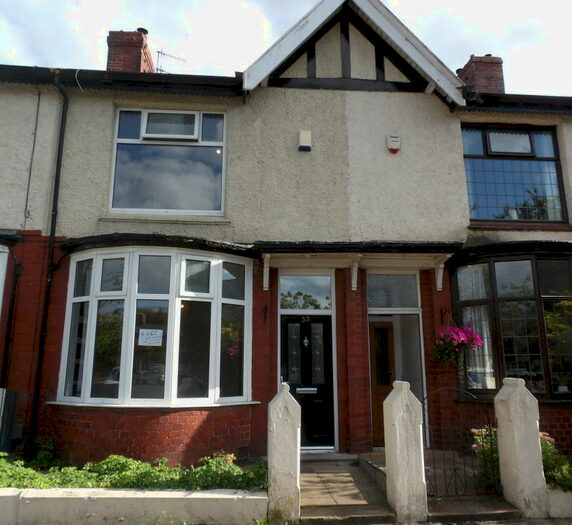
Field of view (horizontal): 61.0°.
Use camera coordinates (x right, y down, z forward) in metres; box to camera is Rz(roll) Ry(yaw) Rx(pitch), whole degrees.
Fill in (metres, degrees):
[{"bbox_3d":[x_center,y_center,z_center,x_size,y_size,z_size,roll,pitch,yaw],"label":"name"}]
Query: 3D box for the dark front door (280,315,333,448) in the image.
[{"bbox_3d":[0.318,1.776,7.353,0.797,1.934,0.072,1,-12,-4],"label":"dark front door"}]

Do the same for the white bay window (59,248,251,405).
[{"bbox_3d":[-1.757,0.874,6.618,2.630,2.020,0.740,1,-12,-6],"label":"white bay window"}]

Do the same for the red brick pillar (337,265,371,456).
[{"bbox_3d":[1.021,1.444,7.400,0.465,2.751,0.280,1,-12,-6],"label":"red brick pillar"}]

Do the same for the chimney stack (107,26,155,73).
[{"bbox_3d":[-4.031,-5.157,12.671,0.881,1.415,1.332,1,-12,-4],"label":"chimney stack"}]

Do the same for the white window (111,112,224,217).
[{"bbox_3d":[-1.865,-1.624,7.846,1.763,1.775,0.082,1,-12,-4],"label":"white window"}]

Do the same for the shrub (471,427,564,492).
[{"bbox_3d":[2.753,2.315,5.833,0.950,0.700,0.750,1,-12,-6],"label":"shrub"}]

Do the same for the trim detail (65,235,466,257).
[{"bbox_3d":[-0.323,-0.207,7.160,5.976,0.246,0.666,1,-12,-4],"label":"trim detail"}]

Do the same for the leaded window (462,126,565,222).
[{"bbox_3d":[3.887,-1.547,8.330,1.844,1.785,0.120,1,-12,-6],"label":"leaded window"}]

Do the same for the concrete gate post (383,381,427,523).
[{"bbox_3d":[1.276,1.996,5.260,0.305,1.386,0.400,1,-12,-6],"label":"concrete gate post"}]

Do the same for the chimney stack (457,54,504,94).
[{"bbox_3d":[5.256,-4.797,13.228,0.861,1.261,1.230,1,-12,-4],"label":"chimney stack"}]

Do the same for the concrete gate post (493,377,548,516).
[{"bbox_3d":[2.600,2.020,5.391,0.287,1.391,0.400,1,-12,-6],"label":"concrete gate post"}]

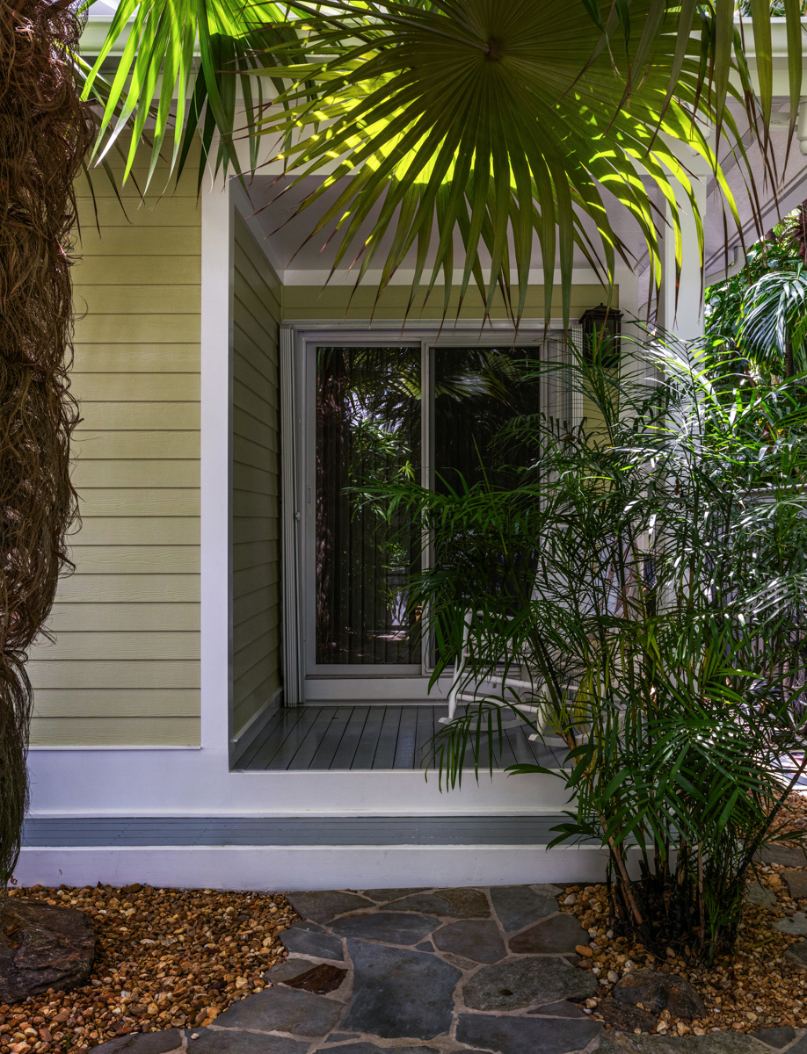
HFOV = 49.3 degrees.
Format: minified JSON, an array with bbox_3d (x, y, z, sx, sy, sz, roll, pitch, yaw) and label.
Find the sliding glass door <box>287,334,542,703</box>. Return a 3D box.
[{"bbox_3d":[0.155,-0.052,4.920,1.500,2.070,0.130,0,0,1],"label":"sliding glass door"}]

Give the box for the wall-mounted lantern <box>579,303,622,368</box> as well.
[{"bbox_3d":[1.068,-1.040,4.730,0.215,0.335,0.225,0,0,1],"label":"wall-mounted lantern"}]

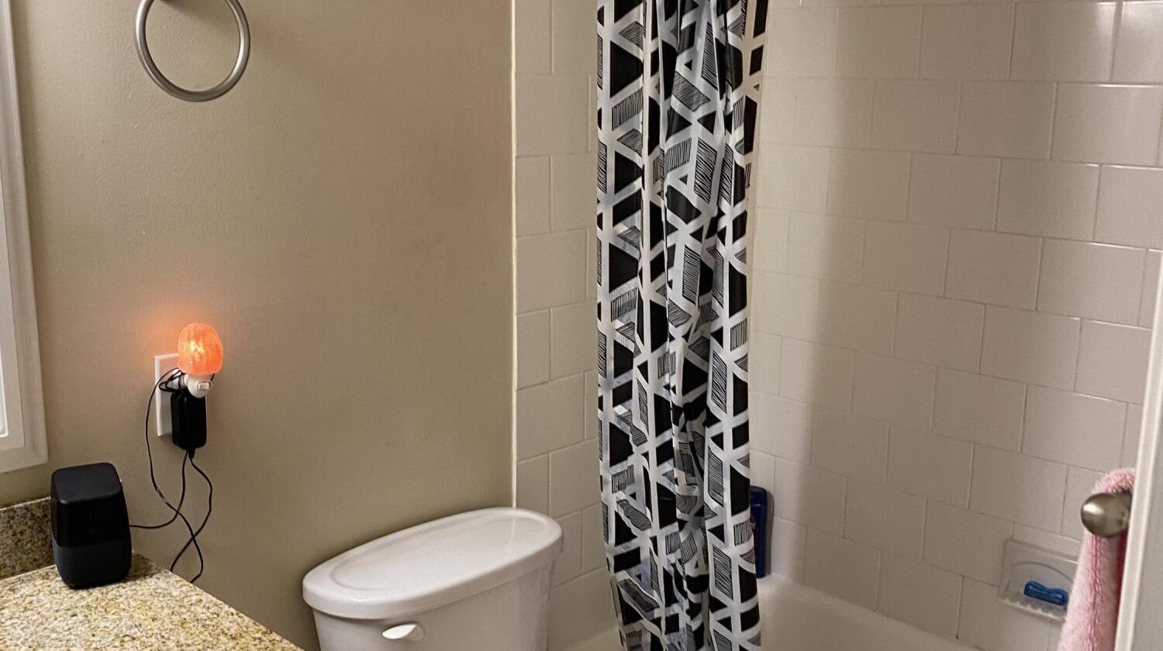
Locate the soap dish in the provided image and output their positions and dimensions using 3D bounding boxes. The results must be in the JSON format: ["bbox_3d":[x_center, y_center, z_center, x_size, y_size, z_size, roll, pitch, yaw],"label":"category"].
[{"bbox_3d":[0.951,0.536,2.440,0.164,0.126,0.068,12,17,42],"label":"soap dish"}]

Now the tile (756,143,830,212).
[{"bbox_3d":[0.505,-0.351,2.760,0.190,0.152,0.010,12,17,42],"label":"tile"}]

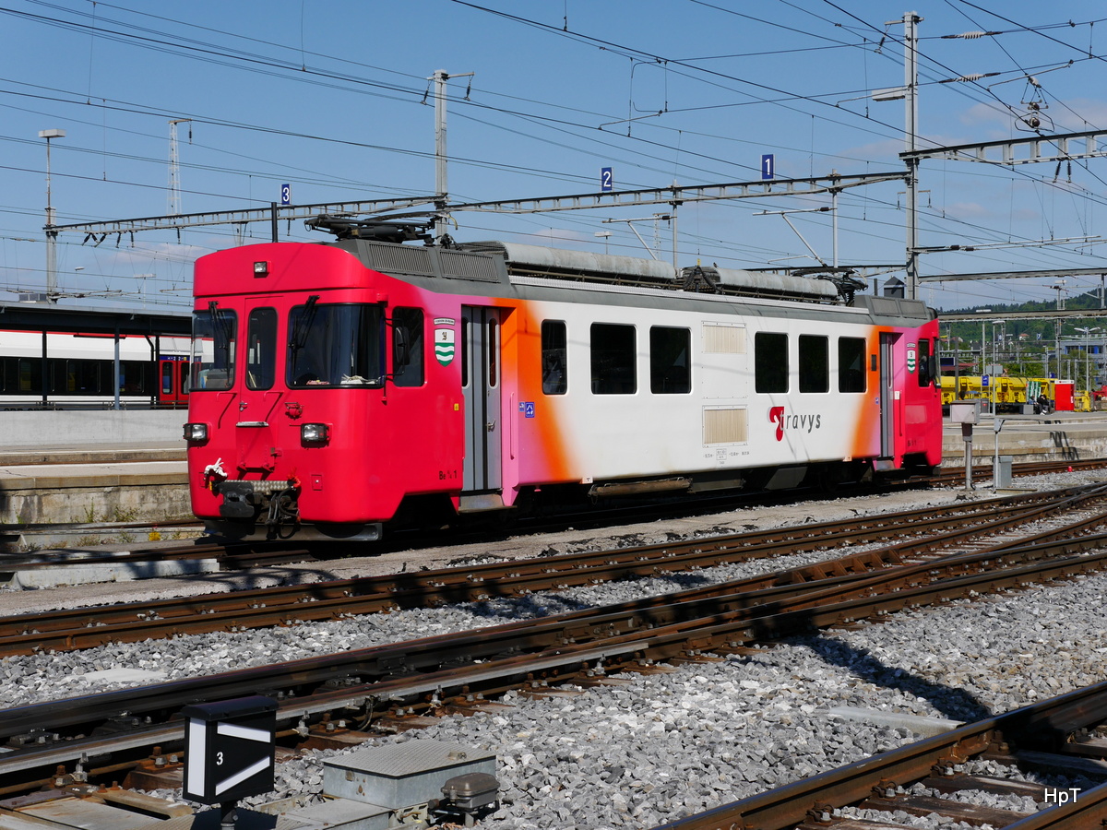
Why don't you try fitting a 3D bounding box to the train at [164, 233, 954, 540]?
[{"bbox_3d":[1.532,-0.534,27.809,2.696,3.741,17.750,0,1,34],"label":"train"}]

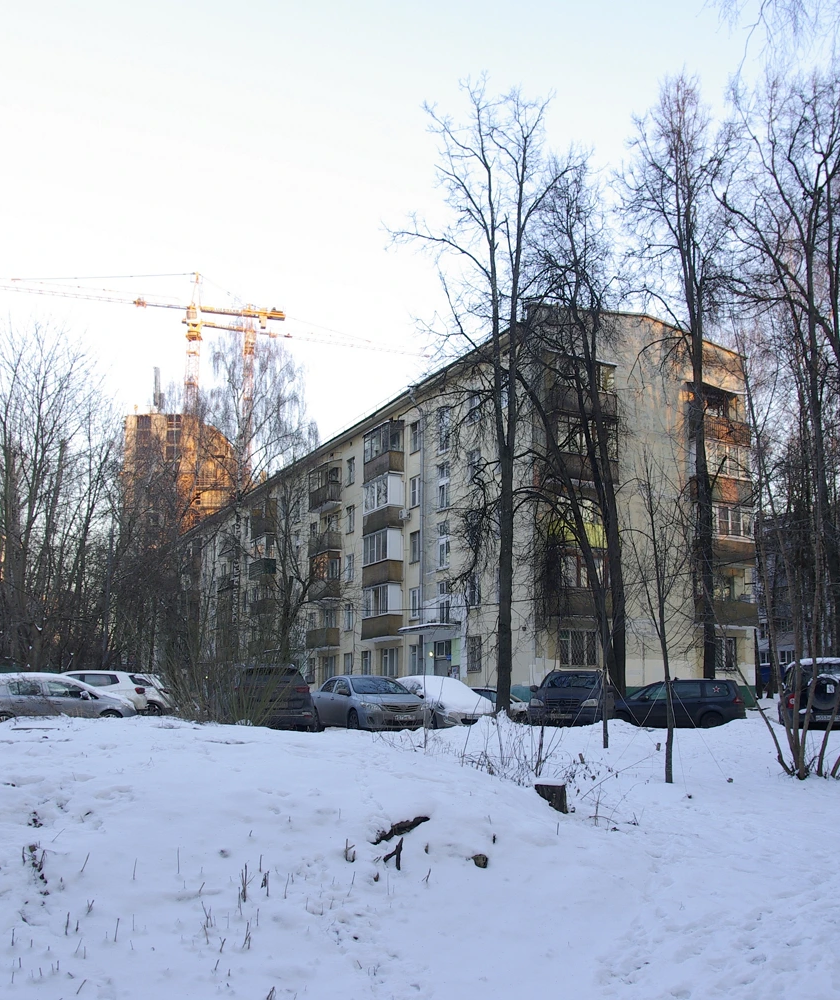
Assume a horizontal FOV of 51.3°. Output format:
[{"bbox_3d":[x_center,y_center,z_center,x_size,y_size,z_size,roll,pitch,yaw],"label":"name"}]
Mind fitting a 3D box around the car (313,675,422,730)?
[{"bbox_3d":[-1.400,5.317,22.788,1.760,1.480,4.540,6,-15,-26],"label":"car"}]

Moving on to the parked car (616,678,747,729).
[{"bbox_3d":[8.200,6.786,28.812,4.820,1.740,1.880,-3,-13,14],"label":"parked car"}]

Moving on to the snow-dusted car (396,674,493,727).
[{"bbox_3d":[0.720,6.019,25.807,1.730,1.500,4.350,4,-14,-19],"label":"snow-dusted car"}]

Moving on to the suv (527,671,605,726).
[{"bbox_3d":[4.260,5.457,23.577,1.840,1.800,4.600,-5,-14,19],"label":"suv"}]

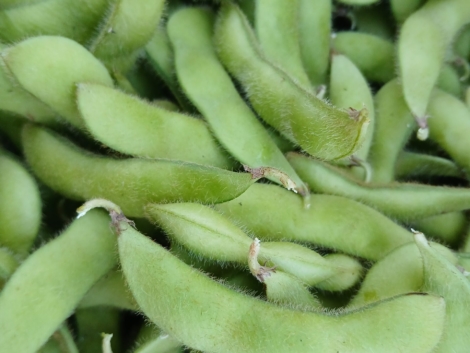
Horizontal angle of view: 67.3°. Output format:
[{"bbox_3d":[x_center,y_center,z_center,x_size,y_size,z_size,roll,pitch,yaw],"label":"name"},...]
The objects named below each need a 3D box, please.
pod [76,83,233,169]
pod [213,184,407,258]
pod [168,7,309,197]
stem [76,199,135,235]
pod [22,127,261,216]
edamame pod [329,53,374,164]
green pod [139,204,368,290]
[{"bbox_3d":[-0.026,-0.013,0.108,0.058,0.009,0.018,20,74,6],"label":"pod"},{"bbox_3d":[0.021,0.011,0.097,0.058,0.009,0.016,12,67,5],"label":"pod"},{"bbox_3d":[-0.003,-0.022,0.107,0.019,0.009,0.069,-27,81,-5],"label":"pod"},{"bbox_3d":[-0.032,0.010,0.089,0.016,0.004,0.007,20,68,8],"label":"stem"},{"bbox_3d":[-0.030,0.001,0.097,0.069,0.010,0.020,13,67,6],"label":"pod"},{"bbox_3d":[0.039,-0.023,0.118,0.014,0.009,0.040,3,72,1],"label":"edamame pod"},{"bbox_3d":[0.003,0.018,0.092,0.059,0.012,0.012,18,68,8],"label":"green pod"}]

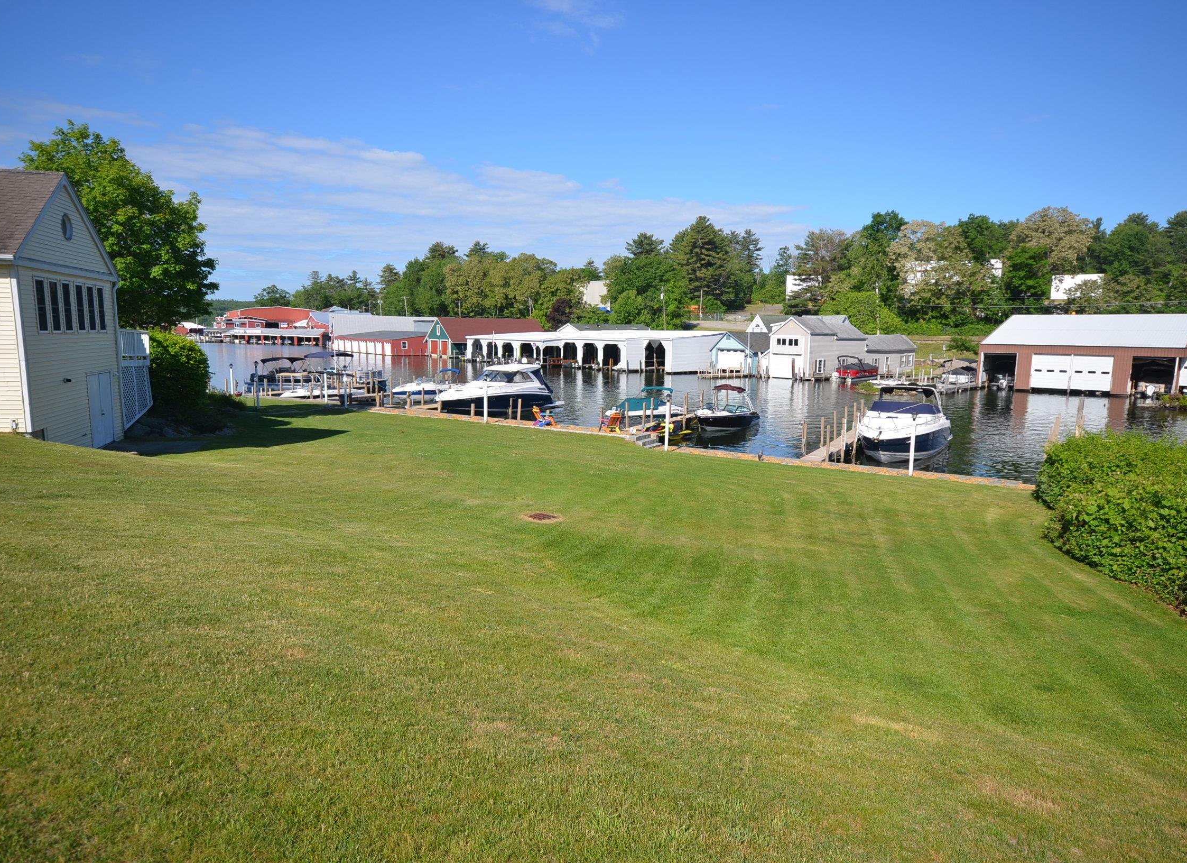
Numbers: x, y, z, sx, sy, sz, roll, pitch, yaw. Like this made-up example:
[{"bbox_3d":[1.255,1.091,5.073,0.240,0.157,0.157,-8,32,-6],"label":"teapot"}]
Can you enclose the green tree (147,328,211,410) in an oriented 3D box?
[{"bbox_3d":[-15.727,-2.337,28.957,2.340,3.180,2.340,-4,9,-28],"label":"green tree"}]

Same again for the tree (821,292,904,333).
[{"bbox_3d":[40.092,-17.371,113.689,12.810,7.080,10.000,3,8,19],"label":"tree"}]

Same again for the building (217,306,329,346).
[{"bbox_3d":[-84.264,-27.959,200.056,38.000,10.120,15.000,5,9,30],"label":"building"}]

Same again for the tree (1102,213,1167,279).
[{"bbox_3d":[92.668,-29.203,131.050,9.800,15.500,9.800,6,9,34],"label":"tree"}]

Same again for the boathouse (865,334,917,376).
[{"bbox_3d":[33.300,-9.125,89.616,11.200,4.750,4.900,-6,10,-40],"label":"boathouse"}]

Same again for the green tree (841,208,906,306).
[{"bbox_3d":[47.250,-28.580,129.152,10.000,17.000,10.000,3,8,19],"label":"green tree"}]

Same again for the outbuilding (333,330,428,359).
[{"bbox_3d":[-43.506,-18.944,160.762,12.500,4.500,40.500,-4,9,-33],"label":"outbuilding"}]

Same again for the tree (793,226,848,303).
[{"bbox_3d":[46.168,-32.874,153.923,11.000,16.200,11.000,3,8,16],"label":"tree"}]

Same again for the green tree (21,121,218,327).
[{"bbox_3d":[-18.925,-6.345,29.091,8.400,10.670,8.400,-4,9,-32],"label":"green tree"}]

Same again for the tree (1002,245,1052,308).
[{"bbox_3d":[65.139,-23.255,114.657,6.800,9.700,6.800,5,9,29],"label":"tree"}]

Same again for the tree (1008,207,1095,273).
[{"bbox_3d":[80.004,-30.515,133.118,12.600,16.500,12.600,5,9,30],"label":"tree"}]

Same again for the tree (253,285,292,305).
[{"bbox_3d":[-112.482,-43.084,266.084,12.000,16.000,12.000,-3,8,-23],"label":"tree"}]

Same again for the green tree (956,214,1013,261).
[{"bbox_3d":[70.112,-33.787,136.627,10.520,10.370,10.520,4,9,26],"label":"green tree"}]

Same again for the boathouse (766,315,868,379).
[{"bbox_3d":[26.100,-9.821,87.947,10.670,6.670,6.150,-5,10,-36],"label":"boathouse"}]

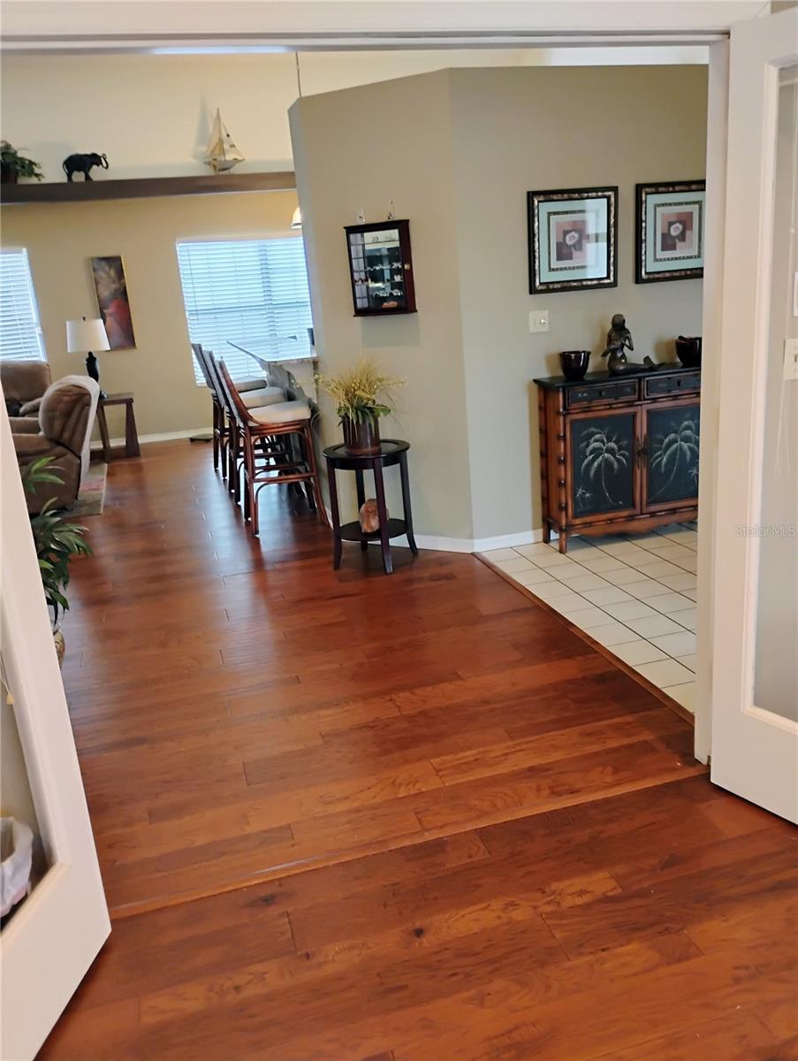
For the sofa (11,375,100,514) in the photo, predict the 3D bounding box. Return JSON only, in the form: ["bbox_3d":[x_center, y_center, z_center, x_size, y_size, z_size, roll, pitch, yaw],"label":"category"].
[{"bbox_3d":[-2.881,-0.726,6.881,0.980,1.000,0.970,-9,17,-14],"label":"sofa"}]

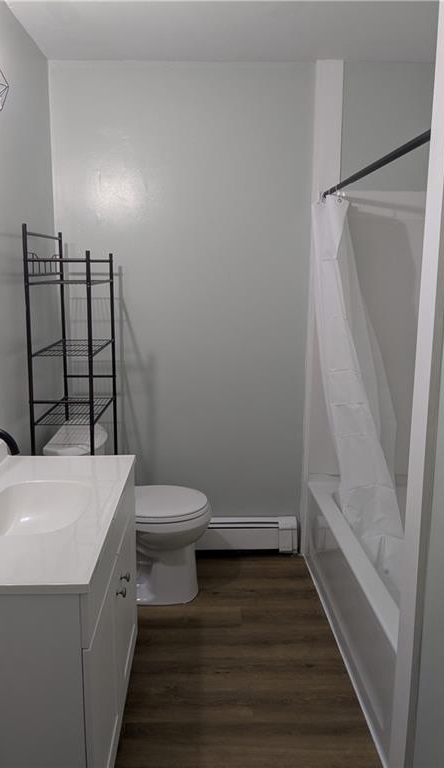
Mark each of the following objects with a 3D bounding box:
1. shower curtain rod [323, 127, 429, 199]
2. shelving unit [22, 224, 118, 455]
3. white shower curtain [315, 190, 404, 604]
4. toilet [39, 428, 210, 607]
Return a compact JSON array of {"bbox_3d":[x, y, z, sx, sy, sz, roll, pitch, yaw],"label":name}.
[{"bbox_3d":[0.558,-0.799,2.223,0.032,0.032,1.510,0,10,-4],"label":"shower curtain rod"},{"bbox_3d":[-0.651,0.175,2.746,0.260,1.710,0.615,0,10,-2],"label":"shelving unit"},{"bbox_3d":[0.602,0.002,2.709,0.300,1.740,0.760,0,10,-2],"label":"white shower curtain"},{"bbox_3d":[-0.420,0.630,2.849,0.735,0.780,0.460,0,10,-2],"label":"toilet"}]

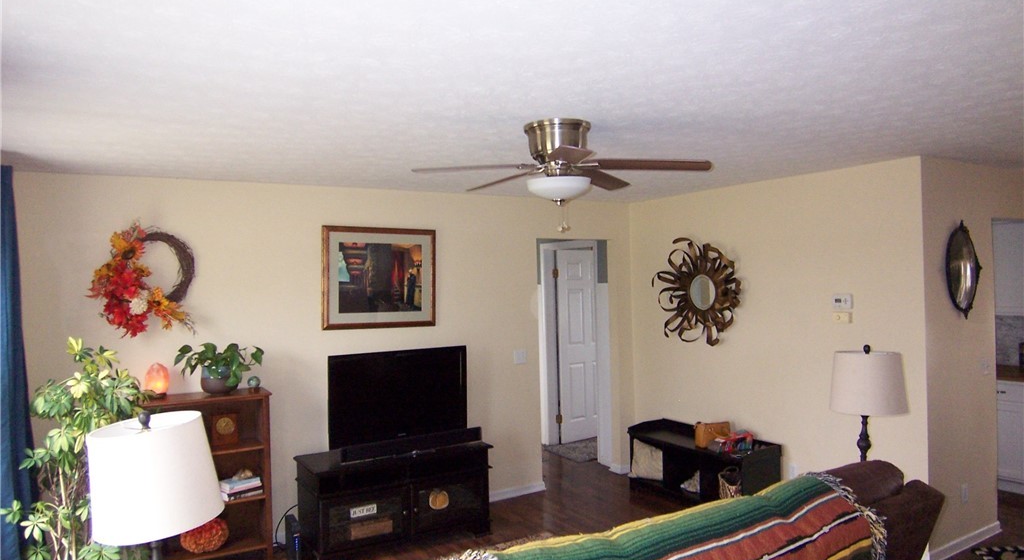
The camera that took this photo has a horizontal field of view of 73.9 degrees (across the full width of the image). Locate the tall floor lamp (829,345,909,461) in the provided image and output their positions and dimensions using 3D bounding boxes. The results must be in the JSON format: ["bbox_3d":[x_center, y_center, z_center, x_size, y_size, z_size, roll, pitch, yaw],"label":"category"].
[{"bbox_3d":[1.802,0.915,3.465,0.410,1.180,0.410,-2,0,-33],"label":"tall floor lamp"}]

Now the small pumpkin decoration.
[{"bbox_3d":[-1.862,1.552,4.109,0.290,0.230,0.260,-2,0,-33],"label":"small pumpkin decoration"}]

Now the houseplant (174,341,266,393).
[{"bbox_3d":[-1.787,0.541,4.157,0.510,0.320,0.420,-2,0,-33],"label":"houseplant"}]

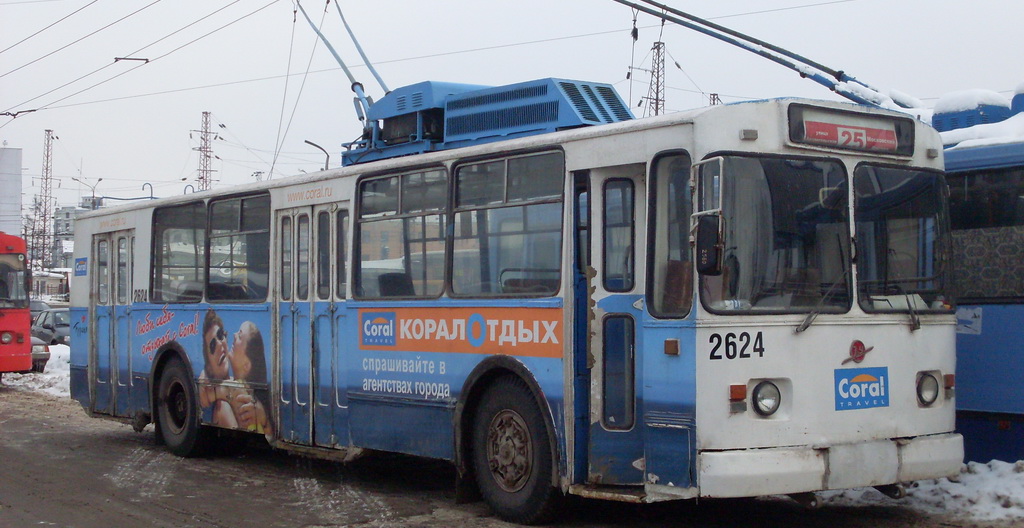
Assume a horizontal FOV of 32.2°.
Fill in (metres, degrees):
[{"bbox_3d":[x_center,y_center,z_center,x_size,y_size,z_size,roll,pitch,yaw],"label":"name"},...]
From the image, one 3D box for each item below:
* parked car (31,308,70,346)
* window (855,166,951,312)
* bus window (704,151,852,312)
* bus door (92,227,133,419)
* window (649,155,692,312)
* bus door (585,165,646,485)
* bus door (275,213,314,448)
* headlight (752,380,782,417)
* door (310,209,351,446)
[{"bbox_3d":[-11.300,1.870,45.800,1.680,1.420,4.200,1,-2,-29],"label":"parked car"},{"bbox_3d":[2.744,-0.176,12.344,1.119,1.029,0.150,1,-2,-39],"label":"window"},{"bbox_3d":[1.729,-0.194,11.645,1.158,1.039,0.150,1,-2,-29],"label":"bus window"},{"bbox_3d":[-4.521,0.676,20.138,0.080,2.081,1.316,1,-2,-34],"label":"bus door"},{"bbox_3d":[1.049,-0.196,11.645,0.070,1.092,0.454,1,-2,-34],"label":"window"},{"bbox_3d":[0.702,0.414,11.999,0.080,2.139,0.590,1,-2,-40],"label":"bus door"},{"bbox_3d":[-1.987,0.566,16.263,0.080,2.150,0.718,1,-2,-34],"label":"bus door"},{"bbox_3d":[1.642,0.870,11.513,0.230,0.230,0.110,1,-2,-34],"label":"headlight"},{"bbox_3d":[-1.591,0.539,15.678,0.080,2.159,0.695,1,-2,-34],"label":"door"}]

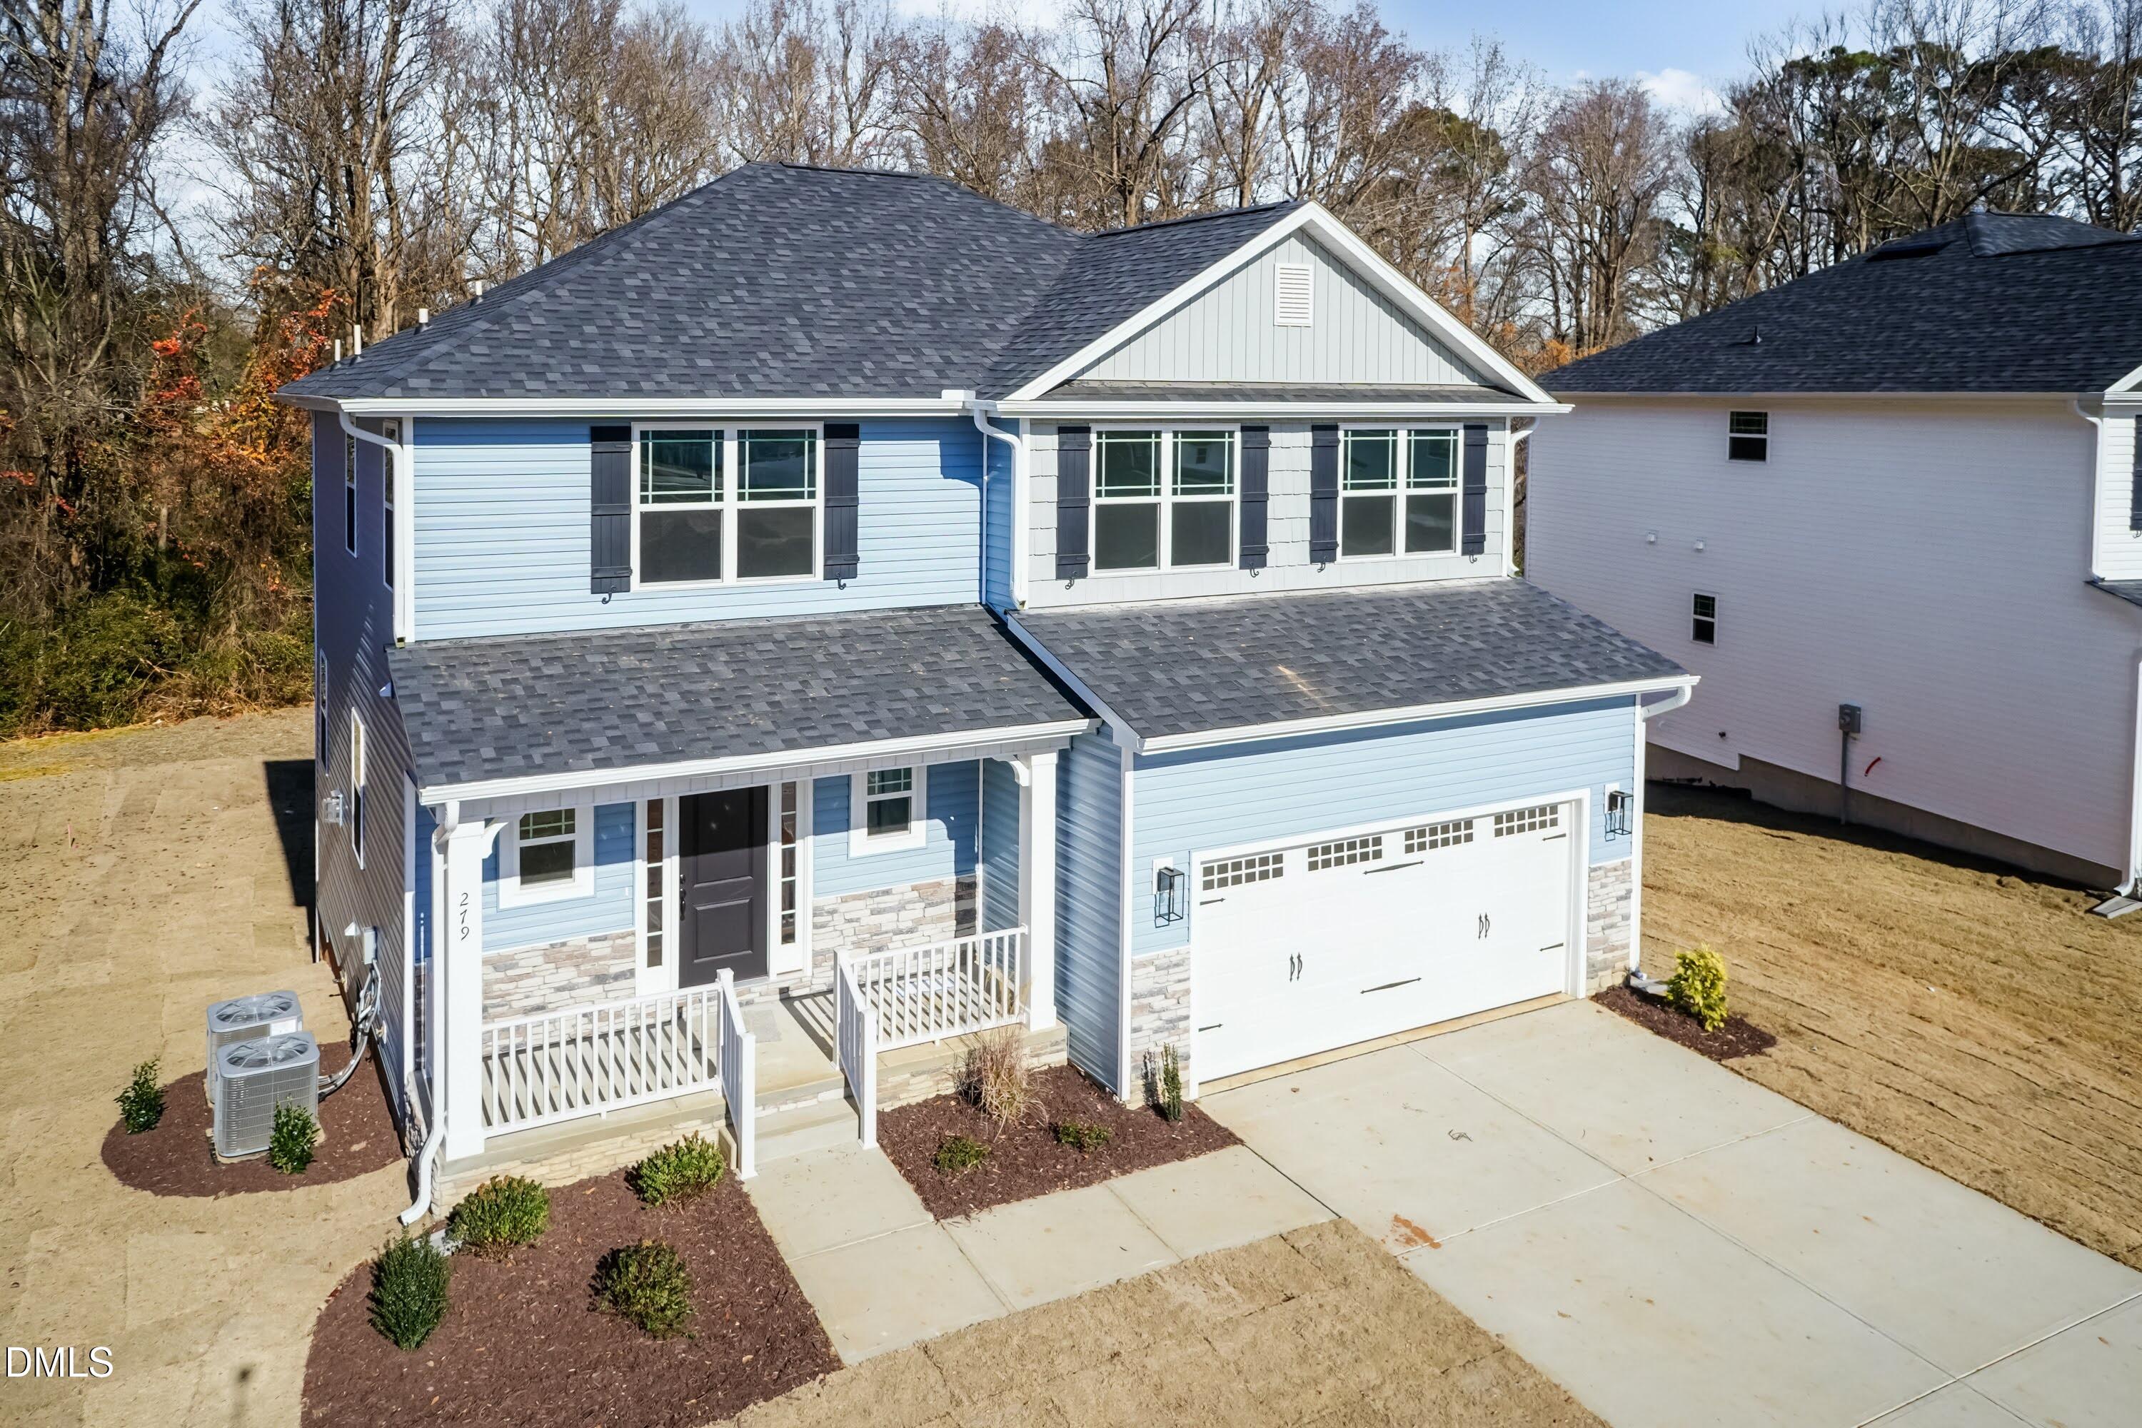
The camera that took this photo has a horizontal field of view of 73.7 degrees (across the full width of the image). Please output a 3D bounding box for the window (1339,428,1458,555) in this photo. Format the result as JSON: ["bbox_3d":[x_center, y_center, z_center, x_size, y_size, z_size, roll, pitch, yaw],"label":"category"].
[{"bbox_3d":[3.981,-2.679,17.245,1.820,1.580,0.120,-5,11,-26],"label":"window"}]

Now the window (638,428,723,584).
[{"bbox_3d":[-3.916,-2.089,14.311,0.850,1.520,0.120,-5,11,-26],"label":"window"}]

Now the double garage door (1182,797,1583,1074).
[{"bbox_3d":[3.357,2.325,15.077,4.900,2.200,0.150,-5,11,-26],"label":"double garage door"}]

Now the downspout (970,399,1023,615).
[{"bbox_3d":[-0.747,-2.161,15.130,0.340,2.200,0.550,-5,11,-26],"label":"downspout"}]

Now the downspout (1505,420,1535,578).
[{"bbox_3d":[5.647,-2.688,17.919,0.220,2.000,0.420,-5,11,-26],"label":"downspout"}]

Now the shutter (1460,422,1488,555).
[{"bbox_3d":[5.068,-2.786,17.847,0.376,1.627,0.060,-5,11,-28],"label":"shutter"}]

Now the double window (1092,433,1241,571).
[{"bbox_3d":[1.083,-2.391,15.858,1.871,1.627,0.110,-5,11,-28],"label":"double window"}]

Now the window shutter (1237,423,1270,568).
[{"bbox_3d":[2.116,-2.467,16.316,0.385,1.620,0.060,-5,11,-26],"label":"window shutter"}]

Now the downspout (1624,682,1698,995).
[{"bbox_3d":[6.790,1.423,16.519,0.495,3.365,0.505,-5,11,-28],"label":"downspout"}]

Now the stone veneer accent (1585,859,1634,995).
[{"bbox_3d":[6.211,2.437,16.377,0.723,1.536,0.081,-5,11,-28],"label":"stone veneer accent"}]

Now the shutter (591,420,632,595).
[{"bbox_3d":[-4.471,-1.985,13.904,0.366,1.627,0.060,-5,11,-28],"label":"shutter"}]

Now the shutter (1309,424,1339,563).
[{"bbox_3d":[2.985,-2.575,16.731,0.385,1.600,0.060,-5,11,-26],"label":"shutter"}]

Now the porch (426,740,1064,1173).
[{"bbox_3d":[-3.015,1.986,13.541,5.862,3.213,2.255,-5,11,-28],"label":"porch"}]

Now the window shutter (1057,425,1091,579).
[{"bbox_3d":[0.041,-2.260,15.339,0.386,1.627,0.060,-5,11,-28],"label":"window shutter"}]

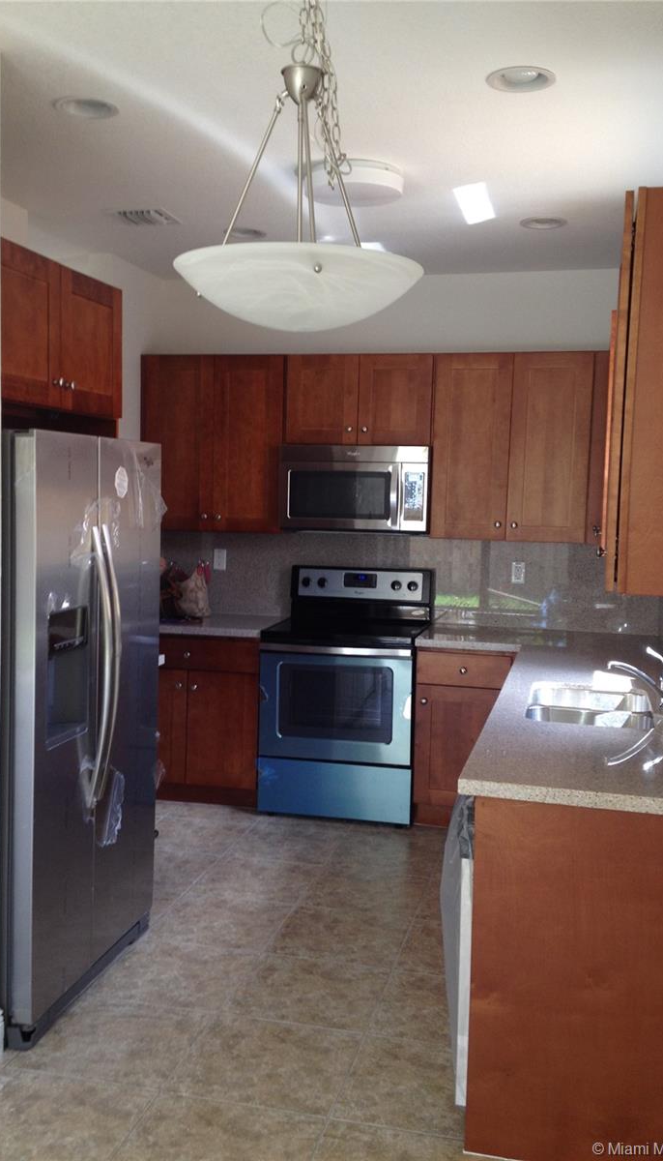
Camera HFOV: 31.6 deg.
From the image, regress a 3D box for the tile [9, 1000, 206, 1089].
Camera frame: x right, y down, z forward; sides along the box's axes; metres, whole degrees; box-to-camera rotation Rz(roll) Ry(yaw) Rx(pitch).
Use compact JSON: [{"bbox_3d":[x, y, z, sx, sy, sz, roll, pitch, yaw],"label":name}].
[{"bbox_3d":[-0.635,1.357,3.453,0.465,0.012,0.465,2,6,13],"label":"tile"}]

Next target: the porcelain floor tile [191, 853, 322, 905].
[{"bbox_3d":[-0.310,1.233,4.814,0.465,0.012,0.465,2,6,13],"label":"porcelain floor tile"}]

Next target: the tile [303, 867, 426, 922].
[{"bbox_3d":[0.150,1.262,4.751,0.468,0.010,0.485,2,5,13],"label":"tile"}]

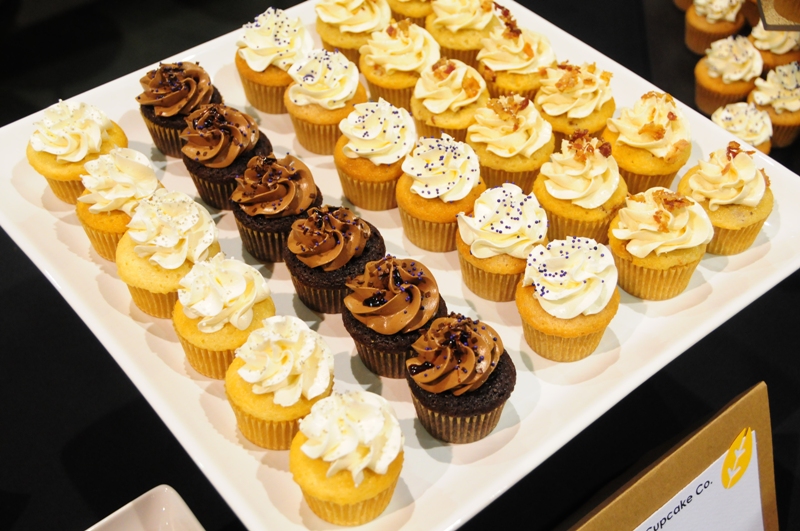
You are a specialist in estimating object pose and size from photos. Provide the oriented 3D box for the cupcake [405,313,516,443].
[{"bbox_3d":[0.026,0.045,0.445,0.049,0.057,0.049,1,46,-1],"label":"cupcake"}]

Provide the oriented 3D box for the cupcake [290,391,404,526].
[{"bbox_3d":[-0.022,0.078,0.423,0.047,0.056,0.047,3,45,0],"label":"cupcake"}]

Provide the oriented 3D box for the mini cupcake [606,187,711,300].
[{"bbox_3d":[0.130,-0.014,0.508,0.051,0.055,0.051,1,46,-1],"label":"mini cupcake"}]

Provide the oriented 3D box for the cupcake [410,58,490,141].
[{"bbox_3d":[0.030,-0.094,0.601,0.047,0.053,0.047,3,45,0],"label":"cupcake"}]

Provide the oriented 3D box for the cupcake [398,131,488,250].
[{"bbox_3d":[0.023,-0.043,0.560,0.050,0.064,0.050,1,46,0],"label":"cupcake"}]

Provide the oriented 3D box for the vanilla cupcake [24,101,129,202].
[{"bbox_3d":[-0.173,-0.064,0.547,0.051,0.054,0.051,1,46,-1],"label":"vanilla cupcake"}]

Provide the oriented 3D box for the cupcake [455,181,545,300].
[{"bbox_3d":[0.052,-0.013,0.517,0.047,0.056,0.047,3,45,0],"label":"cupcake"}]

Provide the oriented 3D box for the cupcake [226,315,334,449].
[{"bbox_3d":[-0.053,0.050,0.449,0.047,0.057,0.047,3,45,0],"label":"cupcake"}]

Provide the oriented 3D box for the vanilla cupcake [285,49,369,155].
[{"bbox_3d":[-0.042,-0.097,0.583,0.049,0.056,0.049,1,46,-1],"label":"vanilla cupcake"}]

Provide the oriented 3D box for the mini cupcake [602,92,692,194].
[{"bbox_3d":[0.137,-0.071,0.564,0.049,0.054,0.049,1,46,-1],"label":"mini cupcake"}]

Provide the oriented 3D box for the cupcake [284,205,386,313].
[{"bbox_3d":[-0.034,-0.006,0.530,0.051,0.055,0.051,1,46,0],"label":"cupcake"}]

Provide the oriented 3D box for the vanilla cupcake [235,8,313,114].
[{"bbox_3d":[-0.076,-0.126,0.623,0.048,0.058,0.048,3,45,0],"label":"vanilla cupcake"}]

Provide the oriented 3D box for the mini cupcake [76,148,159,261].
[{"bbox_3d":[-0.154,-0.037,0.554,0.047,0.061,0.047,1,46,0],"label":"mini cupcake"}]

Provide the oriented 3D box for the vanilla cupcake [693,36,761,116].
[{"bbox_3d":[0.243,-0.141,0.756,0.049,0.054,0.049,3,45,0],"label":"vanilla cupcake"}]

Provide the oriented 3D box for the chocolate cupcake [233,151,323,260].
[{"bbox_3d":[-0.067,-0.035,0.555,0.050,0.058,0.050,1,46,0],"label":"chocolate cupcake"}]

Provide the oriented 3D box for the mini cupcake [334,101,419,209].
[{"bbox_3d":[-0.014,-0.067,0.585,0.049,0.062,0.049,1,46,0],"label":"mini cupcake"}]

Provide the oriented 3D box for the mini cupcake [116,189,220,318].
[{"bbox_3d":[-0.112,-0.009,0.492,0.050,0.060,0.050,1,46,-1],"label":"mini cupcake"}]

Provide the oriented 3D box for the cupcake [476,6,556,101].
[{"bbox_3d":[0.075,-0.130,0.646,0.050,0.064,0.050,1,46,0],"label":"cupcake"}]

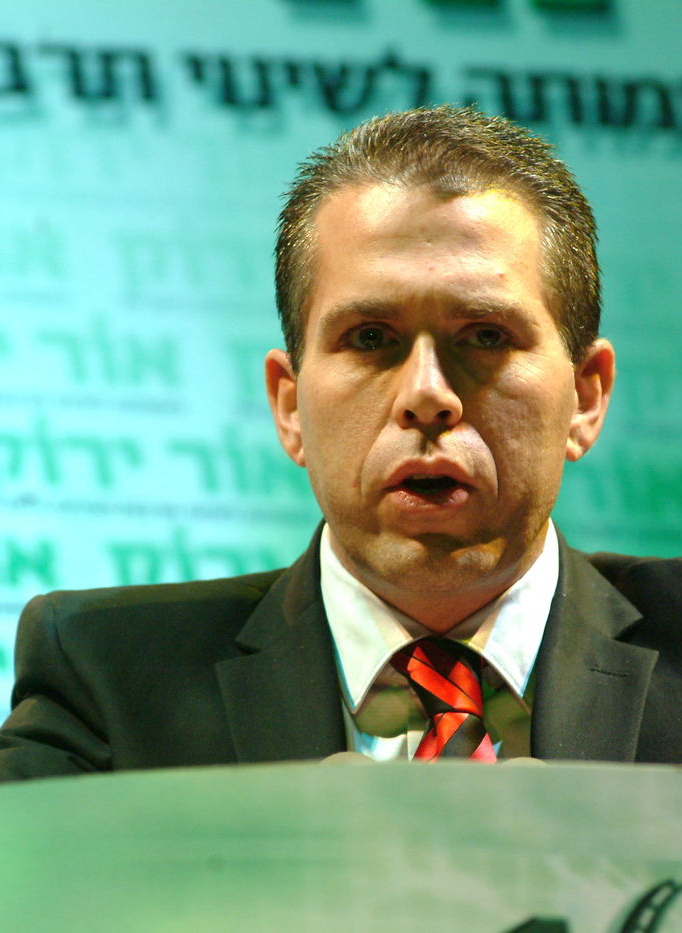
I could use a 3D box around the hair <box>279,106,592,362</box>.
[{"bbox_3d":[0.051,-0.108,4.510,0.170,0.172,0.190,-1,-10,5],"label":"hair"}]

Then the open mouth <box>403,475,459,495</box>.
[{"bbox_3d":[0.047,0.009,4.420,0.031,0.011,0.018,-1,-10,5],"label":"open mouth"}]

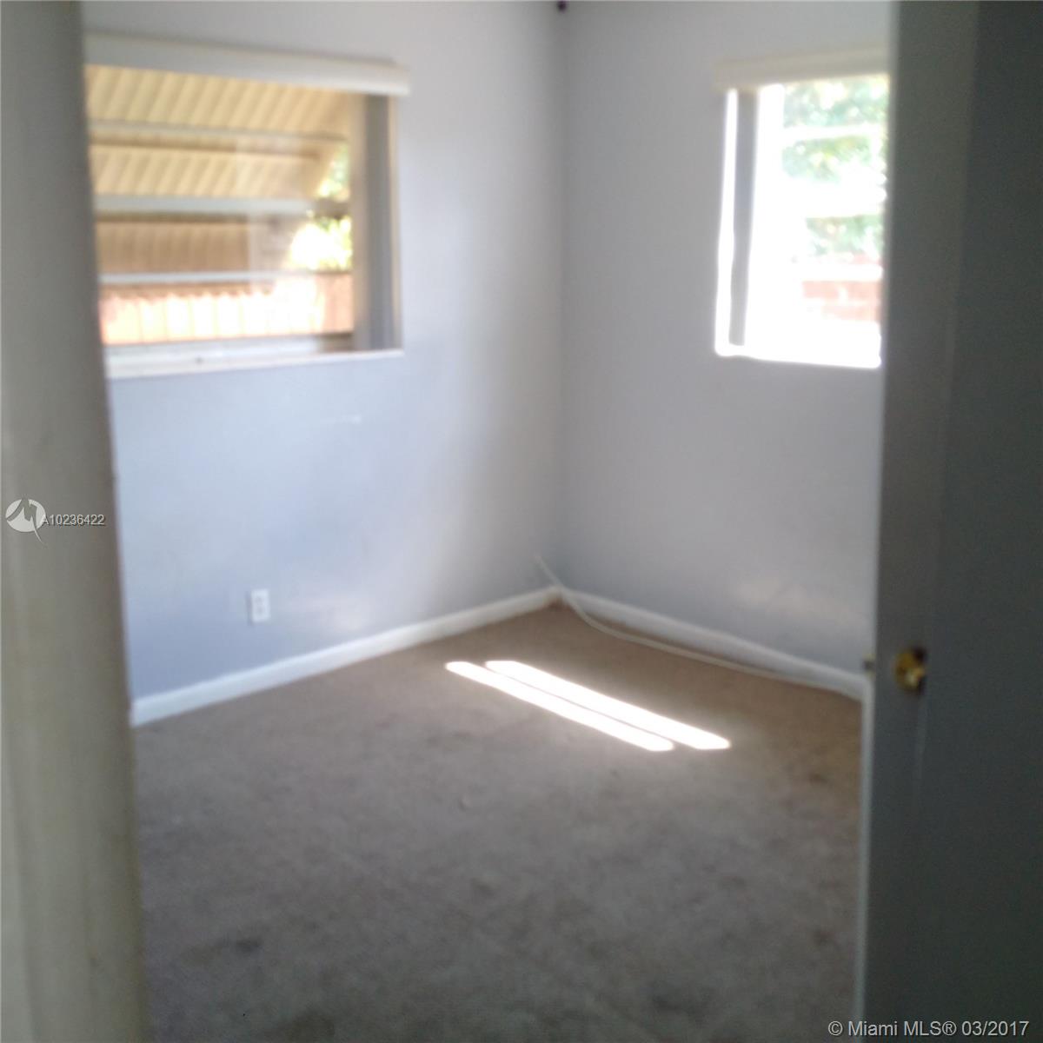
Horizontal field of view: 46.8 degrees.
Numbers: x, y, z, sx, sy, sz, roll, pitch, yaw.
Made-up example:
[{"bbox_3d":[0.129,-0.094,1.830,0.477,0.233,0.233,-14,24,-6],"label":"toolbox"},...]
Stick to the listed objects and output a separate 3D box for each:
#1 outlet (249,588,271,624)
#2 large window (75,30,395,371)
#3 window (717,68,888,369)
[{"bbox_3d":[-0.897,0.290,4.166,0.071,0.114,0.012,-12,19,-41],"label":"outlet"},{"bbox_3d":[-0.917,-0.989,3.872,1.270,0.976,0.120,-12,19,-41],"label":"large window"},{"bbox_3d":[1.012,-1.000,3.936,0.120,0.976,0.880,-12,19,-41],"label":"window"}]

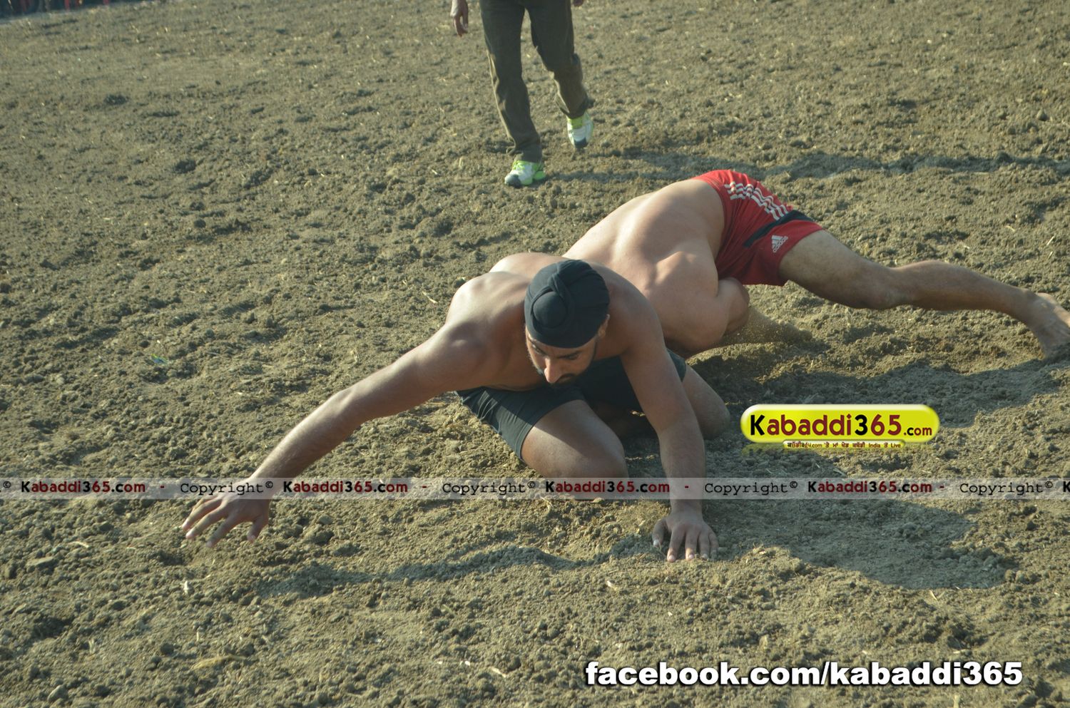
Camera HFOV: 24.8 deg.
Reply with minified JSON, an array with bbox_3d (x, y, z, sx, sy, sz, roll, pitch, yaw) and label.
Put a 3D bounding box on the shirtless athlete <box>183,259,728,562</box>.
[{"bbox_3d":[-0.148,0.051,5.712,1.280,0.600,1.270,-4,12,-2],"label":"shirtless athlete"}]

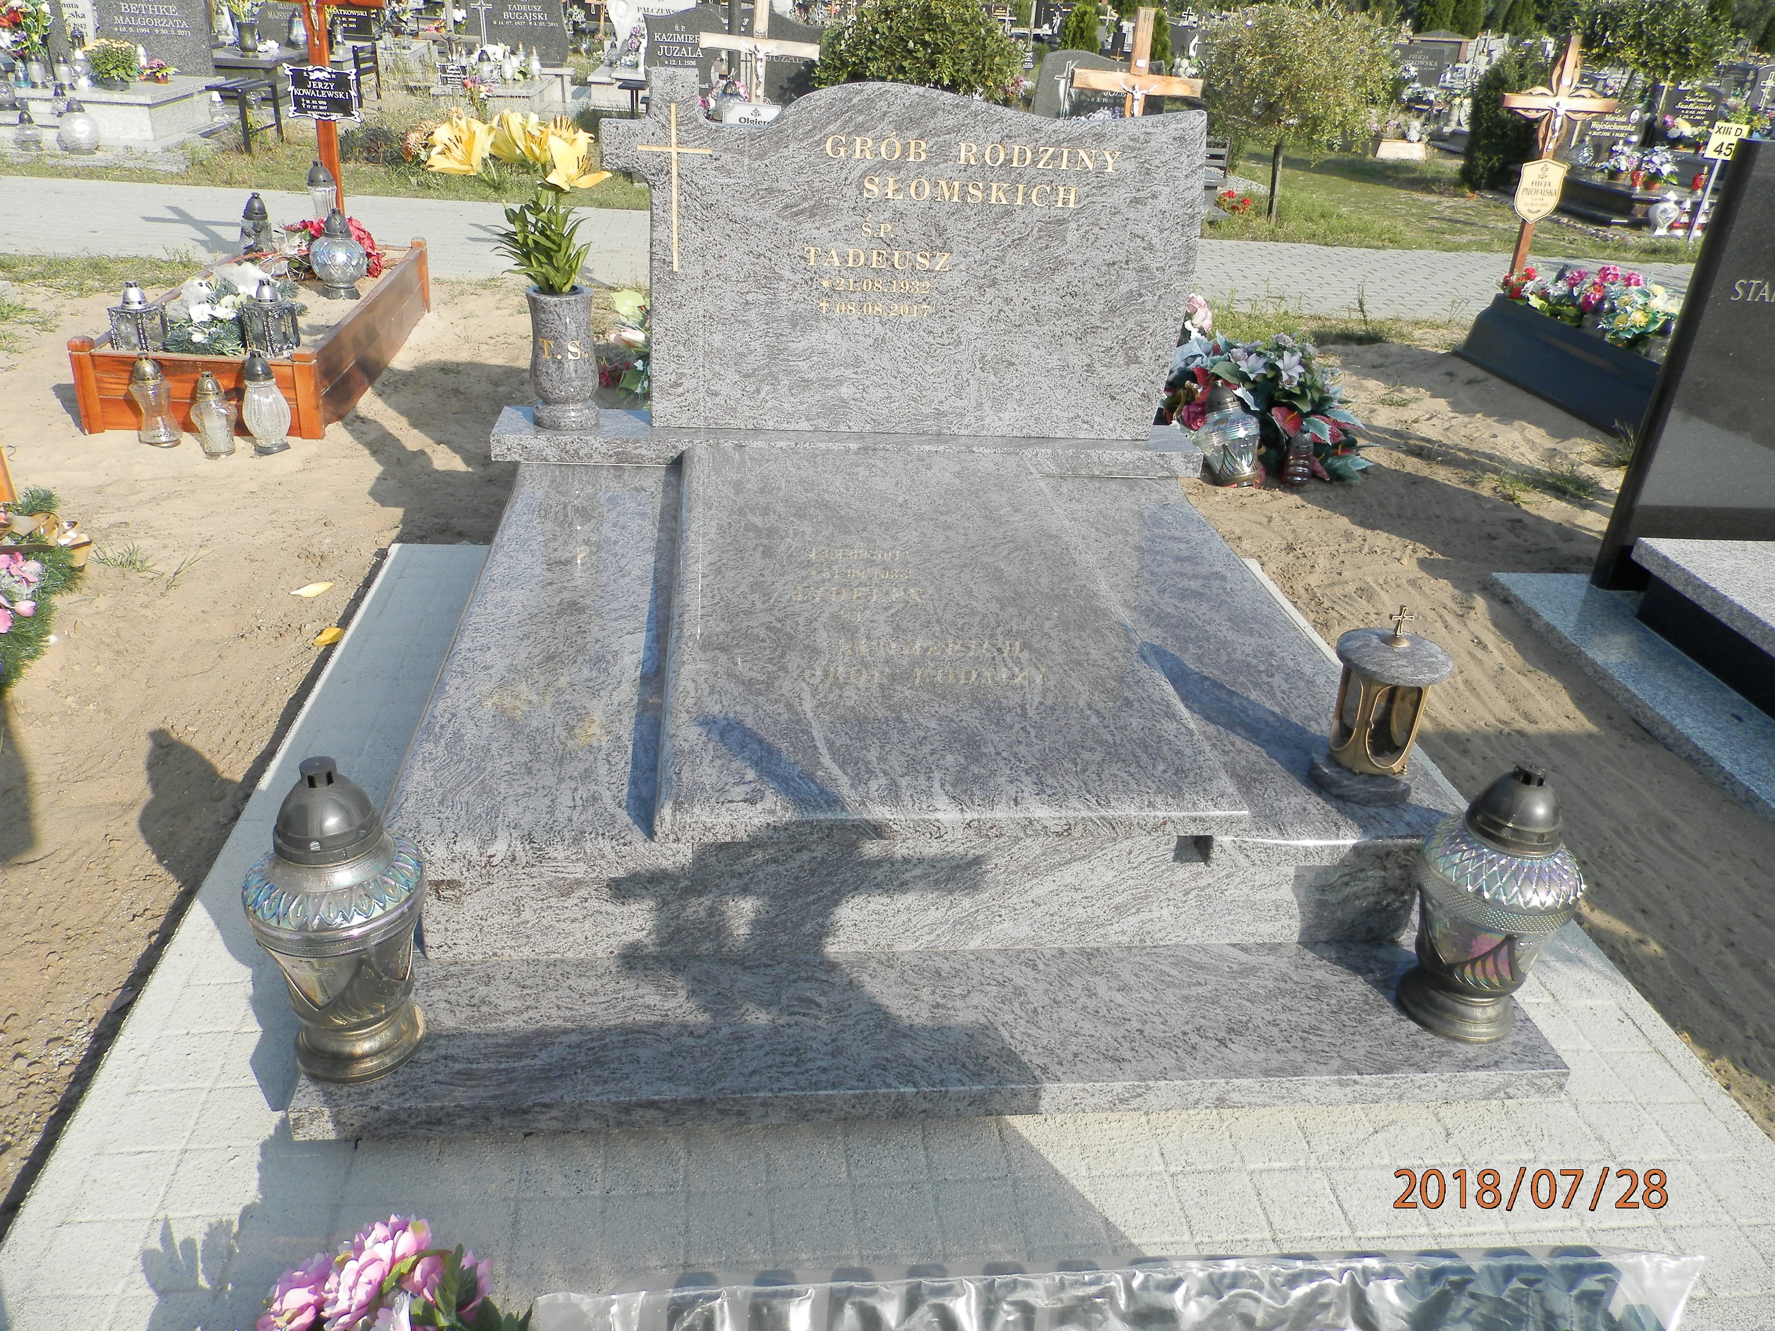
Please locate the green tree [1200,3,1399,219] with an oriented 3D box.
[{"bbox_3d":[2.957,-4.036,9.351,1.446,1.538,1.446,1,28,-7],"label":"green tree"}]

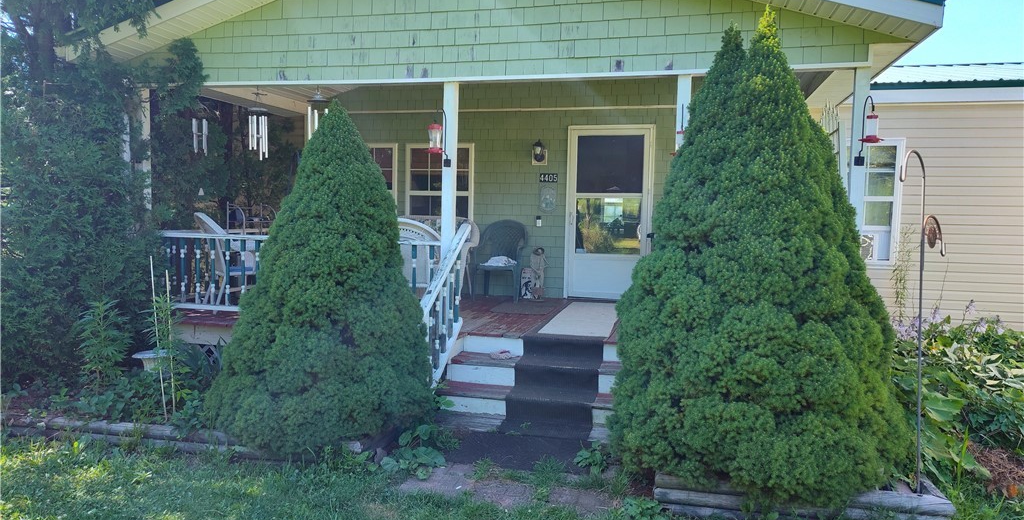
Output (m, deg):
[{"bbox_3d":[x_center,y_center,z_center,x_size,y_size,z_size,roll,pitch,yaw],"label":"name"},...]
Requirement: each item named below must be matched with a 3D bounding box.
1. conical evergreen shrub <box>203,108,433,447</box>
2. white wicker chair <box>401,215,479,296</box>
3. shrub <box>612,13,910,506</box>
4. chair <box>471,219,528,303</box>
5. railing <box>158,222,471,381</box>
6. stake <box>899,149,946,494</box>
[{"bbox_3d":[-1.266,0.042,4.634,1.480,2.140,1.480,2,4,14],"label":"conical evergreen shrub"},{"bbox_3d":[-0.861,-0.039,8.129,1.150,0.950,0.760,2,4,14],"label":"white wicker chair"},{"bbox_3d":[1.472,-0.152,4.091,1.700,2.700,1.700,2,4,14],"label":"shrub"},{"bbox_3d":[-0.128,0.004,7.908,0.610,0.920,0.620,2,4,11],"label":"chair"},{"bbox_3d":[-1.948,0.285,5.524,3.120,1.240,1.120,2,4,14],"label":"railing"},{"bbox_3d":[2.022,0.316,3.354,0.050,1.730,0.450,-1,3,2],"label":"stake"}]

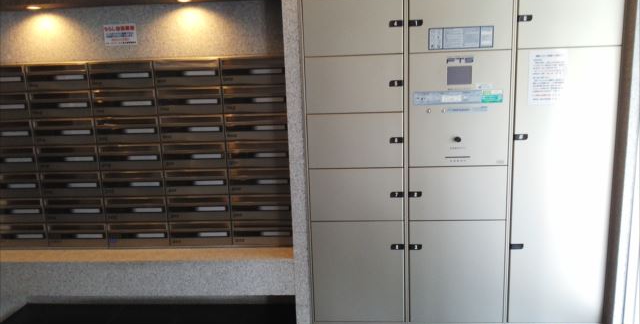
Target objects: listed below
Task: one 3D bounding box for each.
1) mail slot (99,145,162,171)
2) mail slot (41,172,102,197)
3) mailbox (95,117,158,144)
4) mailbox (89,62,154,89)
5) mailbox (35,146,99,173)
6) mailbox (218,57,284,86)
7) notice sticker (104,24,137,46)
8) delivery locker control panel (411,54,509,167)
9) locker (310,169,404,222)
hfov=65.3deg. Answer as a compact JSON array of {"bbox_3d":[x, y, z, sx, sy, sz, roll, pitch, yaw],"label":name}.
[{"bbox_3d":[-1.036,-0.034,2.834,0.357,0.146,0.200,-1,11,5],"label":"mail slot"},{"bbox_3d":[-1.419,0.115,2.983,0.360,0.147,0.250,-1,11,4],"label":"mail slot"},{"bbox_3d":[-1.044,-0.194,2.887,0.363,0.150,0.280,-1,11,4],"label":"mailbox"},{"bbox_3d":[-1.073,-0.487,2.845,0.361,0.147,0.250,-1,11,4],"label":"mailbox"},{"bbox_3d":[-1.394,-0.029,2.873,0.357,0.146,0.220,-1,11,5],"label":"mailbox"},{"bbox_3d":[-0.332,-0.487,2.704,0.357,0.146,0.220,-1,11,5],"label":"mailbox"},{"bbox_3d":[-1.066,-0.679,2.670,0.180,0.106,0.008,-1,11,4],"label":"notice sticker"},{"bbox_3d":[0.672,-0.251,2.414,0.476,0.553,0.050,-1,10,4],"label":"delivery locker control panel"},{"bbox_3d":[0.205,0.130,2.765,0.479,0.281,0.445,-1,11,4],"label":"locker"}]

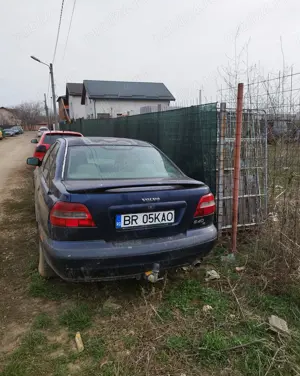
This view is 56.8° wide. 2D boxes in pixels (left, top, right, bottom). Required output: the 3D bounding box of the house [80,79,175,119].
[{"bbox_3d":[-2.950,-9.550,35.050,10.100,7.100,7.900,-4,13,-18],"label":"house"}]

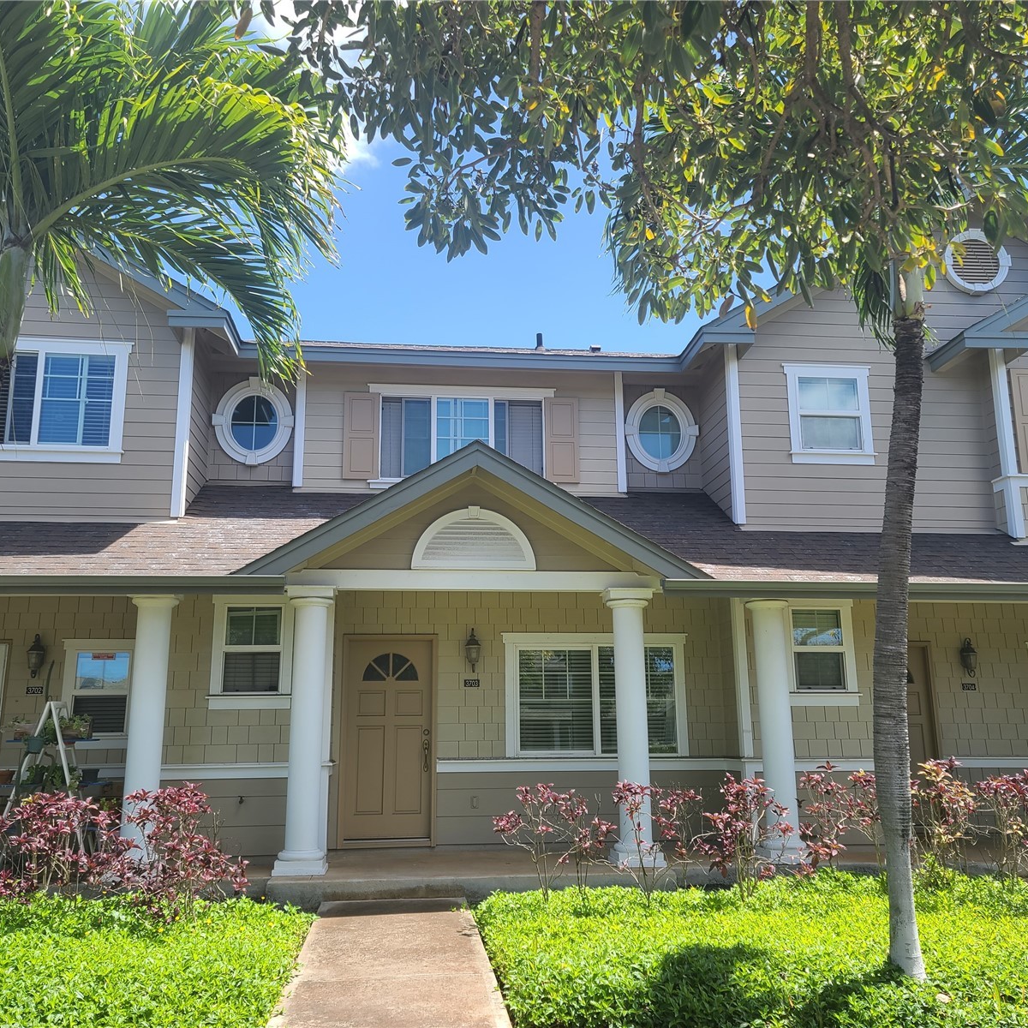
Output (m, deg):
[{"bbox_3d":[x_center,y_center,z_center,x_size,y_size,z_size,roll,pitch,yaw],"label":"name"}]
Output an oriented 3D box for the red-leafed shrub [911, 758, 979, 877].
[{"bbox_3d":[3.605,2.594,8.336,0.600,1.030,0.560,1,-12,-6],"label":"red-leafed shrub"}]

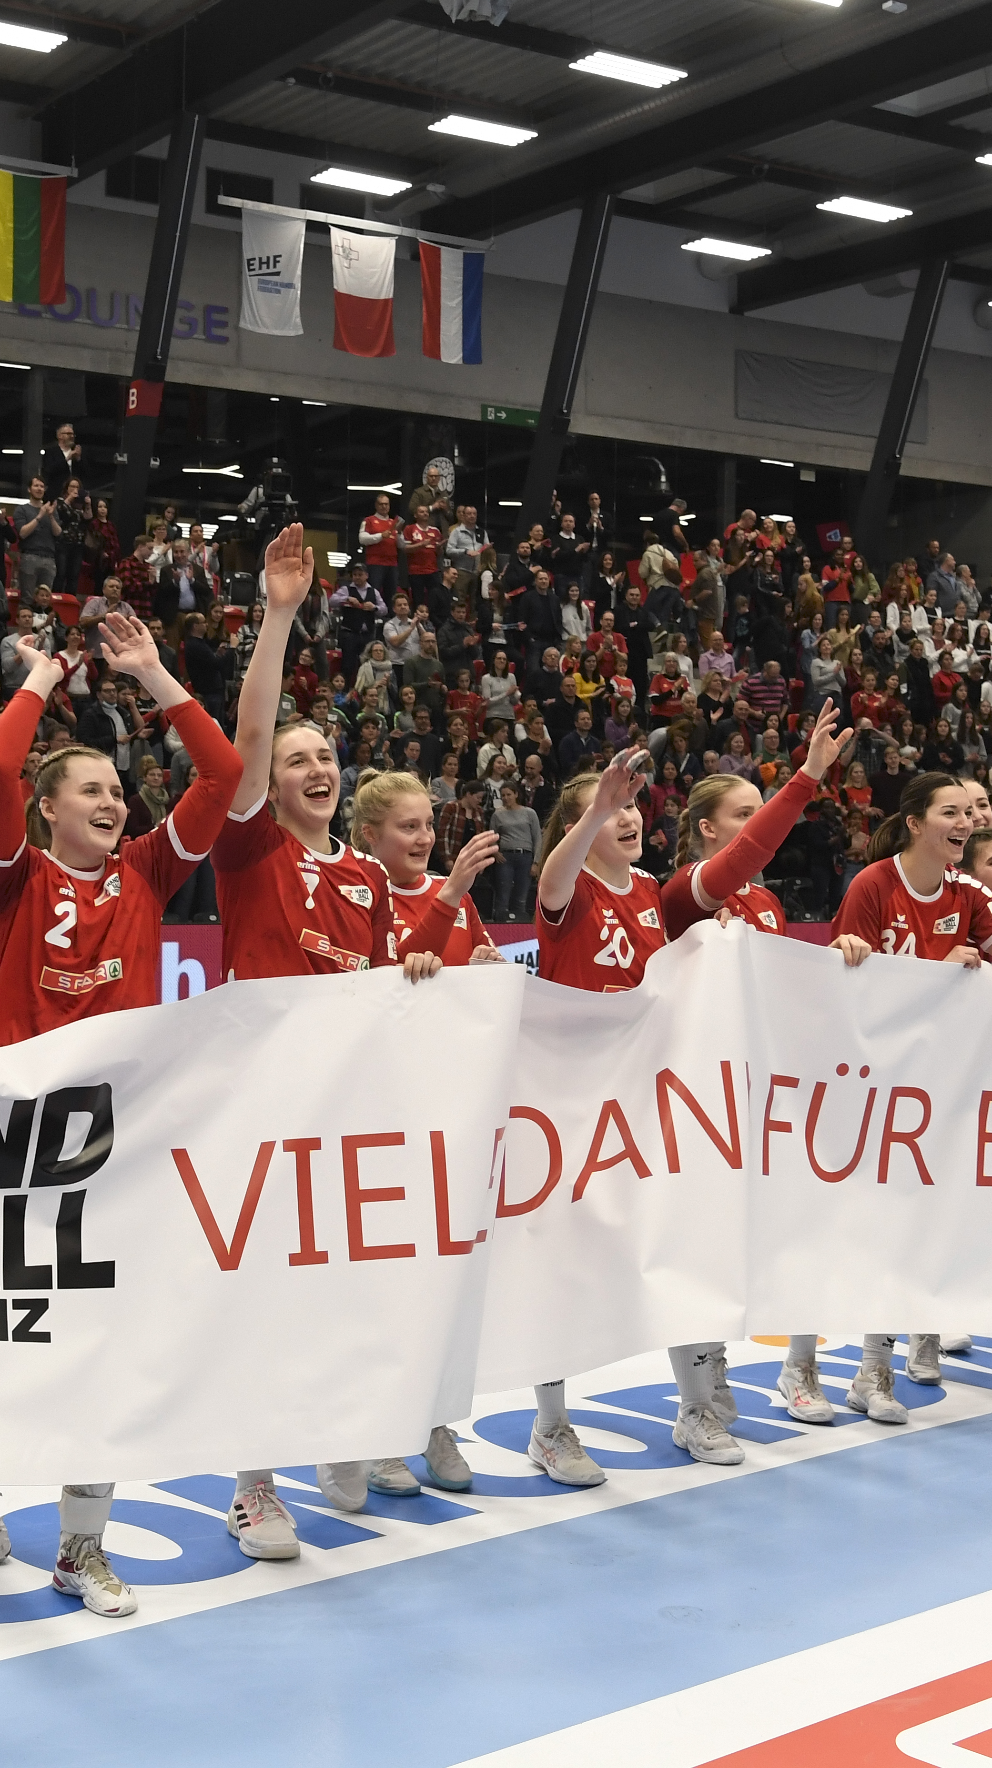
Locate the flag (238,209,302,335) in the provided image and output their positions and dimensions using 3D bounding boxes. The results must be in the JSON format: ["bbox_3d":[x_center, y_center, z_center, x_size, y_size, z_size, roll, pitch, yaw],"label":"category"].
[{"bbox_3d":[-2.640,-7.160,29.277,0.950,1.470,0.100,0,2,-35],"label":"flag"}]

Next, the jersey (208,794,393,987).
[{"bbox_3d":[-0.425,0.150,5.470,0.460,0.680,0.280,0,2,-36],"label":"jersey"}]

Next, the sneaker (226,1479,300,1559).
[{"bbox_3d":[-0.508,1.380,5.460,0.100,0.125,0.270,0,1,-34],"label":"sneaker"}]

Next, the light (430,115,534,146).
[{"bbox_3d":[-0.146,-8.875,29.500,1.230,0.100,0.560,0,1,-34],"label":"light"}]

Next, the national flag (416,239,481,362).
[{"bbox_3d":[-0.578,-7.523,32.500,0.980,1.480,0.100,0,1,-34],"label":"national flag"}]

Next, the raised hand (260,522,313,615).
[{"bbox_3d":[-0.457,-0.688,5.470,0.105,0.190,0.070,10,3,-17],"label":"raised hand"}]

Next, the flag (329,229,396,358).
[{"bbox_3d":[-1.671,-7.501,31.800,0.980,1.510,0.100,0,1,-34],"label":"flag"}]

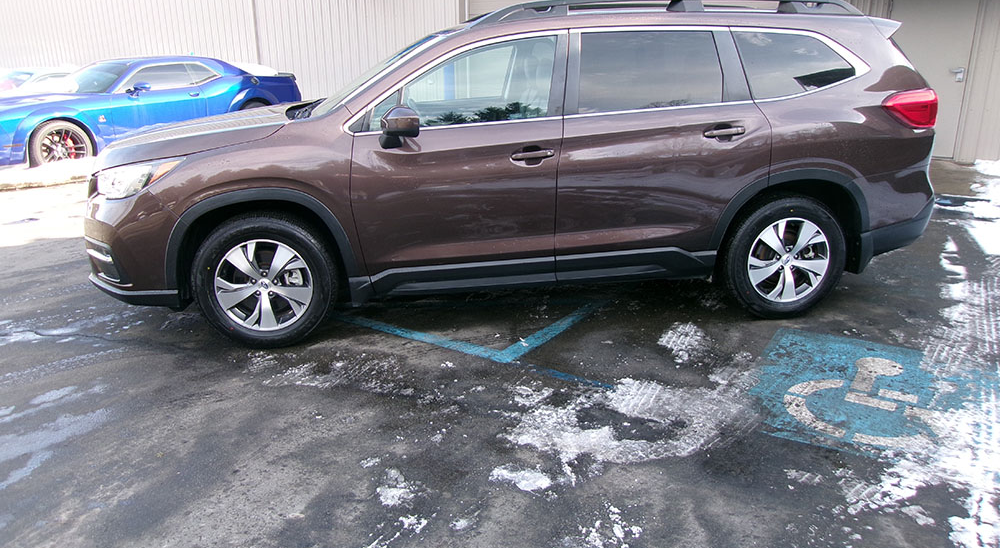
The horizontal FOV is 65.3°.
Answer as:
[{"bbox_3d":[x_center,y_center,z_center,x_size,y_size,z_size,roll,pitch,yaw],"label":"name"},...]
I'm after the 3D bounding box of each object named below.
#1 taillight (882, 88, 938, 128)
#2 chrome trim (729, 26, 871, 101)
[{"bbox_3d":[2.288,-0.938,4.412,0.440,0.240,0.270,-3,17,-8],"label":"taillight"},{"bbox_3d":[1.647,-1.144,4.255,0.810,0.415,0.075,-3,3,-8],"label":"chrome trim"}]

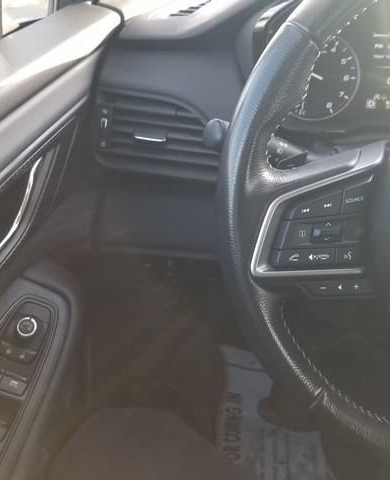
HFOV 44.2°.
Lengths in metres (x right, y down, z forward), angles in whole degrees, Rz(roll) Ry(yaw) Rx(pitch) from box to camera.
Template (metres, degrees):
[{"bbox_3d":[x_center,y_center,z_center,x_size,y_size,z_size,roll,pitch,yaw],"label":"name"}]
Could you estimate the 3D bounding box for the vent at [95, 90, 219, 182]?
[{"bbox_3d":[-0.026,-0.110,0.493,0.140,0.082,0.040,10,21,11],"label":"vent"}]

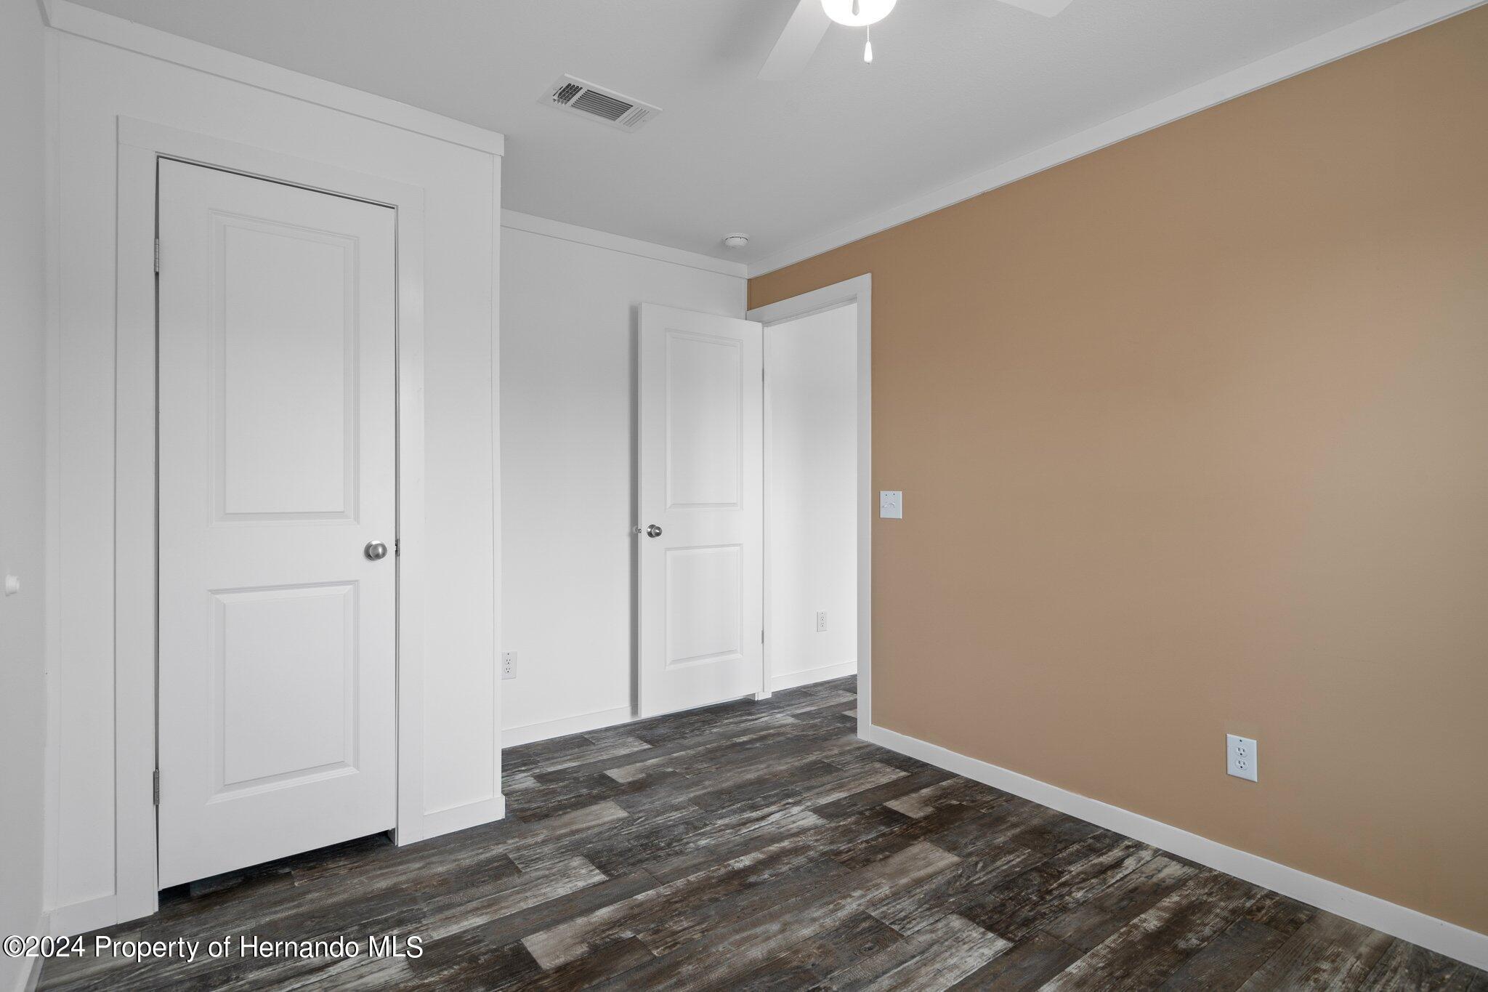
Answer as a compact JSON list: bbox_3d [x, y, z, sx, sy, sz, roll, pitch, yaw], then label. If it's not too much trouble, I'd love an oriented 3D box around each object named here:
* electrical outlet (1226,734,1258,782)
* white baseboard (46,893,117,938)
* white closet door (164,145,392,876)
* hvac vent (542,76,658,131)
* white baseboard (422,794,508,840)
[{"bbox_3d":[1.511,0.793,2.129,0.009,0.123,0.078,0,0,-38],"label":"electrical outlet"},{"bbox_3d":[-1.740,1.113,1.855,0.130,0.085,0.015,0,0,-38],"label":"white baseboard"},{"bbox_3d":[-1.398,0.077,2.145,0.599,2.040,0.040,0,0,-38],"label":"white closet door"},{"bbox_3d":[-0.473,-1.294,2.322,0.342,0.020,0.198,0,0,-38],"label":"hvac vent"},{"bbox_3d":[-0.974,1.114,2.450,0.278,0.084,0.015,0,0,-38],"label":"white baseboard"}]

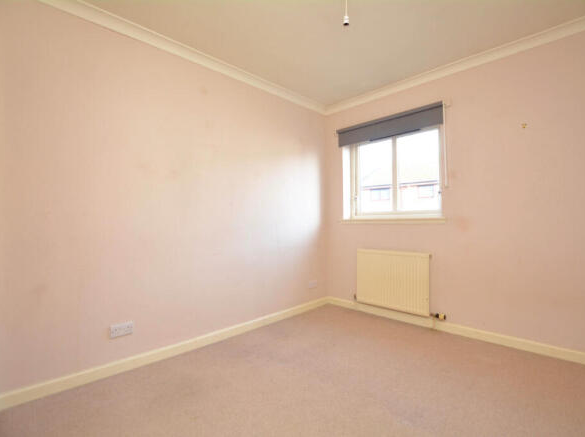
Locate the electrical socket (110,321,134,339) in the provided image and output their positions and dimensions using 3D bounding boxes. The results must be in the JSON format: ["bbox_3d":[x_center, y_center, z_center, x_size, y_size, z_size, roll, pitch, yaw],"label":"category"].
[{"bbox_3d":[-1.169,0.765,1.871,0.142,0.088,0.015,0,-1,-44],"label":"electrical socket"}]

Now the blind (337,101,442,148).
[{"bbox_3d":[0.966,-0.954,2.889,1.148,0.198,0.065,-1,-1,44],"label":"blind"}]

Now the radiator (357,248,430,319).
[{"bbox_3d":[1.020,0.628,2.808,0.758,0.589,0.080,-1,-1,44],"label":"radiator"}]

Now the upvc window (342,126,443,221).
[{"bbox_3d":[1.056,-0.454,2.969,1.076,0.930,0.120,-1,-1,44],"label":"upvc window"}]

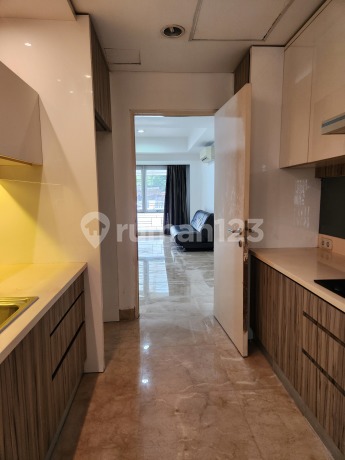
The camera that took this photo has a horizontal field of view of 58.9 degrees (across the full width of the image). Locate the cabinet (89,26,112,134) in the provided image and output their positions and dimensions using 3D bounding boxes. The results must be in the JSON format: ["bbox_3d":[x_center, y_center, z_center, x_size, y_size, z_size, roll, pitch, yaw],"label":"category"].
[{"bbox_3d":[-0.883,-1.172,2.488,0.620,0.567,0.895,-1,8,-3],"label":"cabinet"}]

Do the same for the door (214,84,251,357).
[{"bbox_3d":[0.531,-0.067,2.799,0.048,2.125,0.859,-2,7,-8],"label":"door"}]

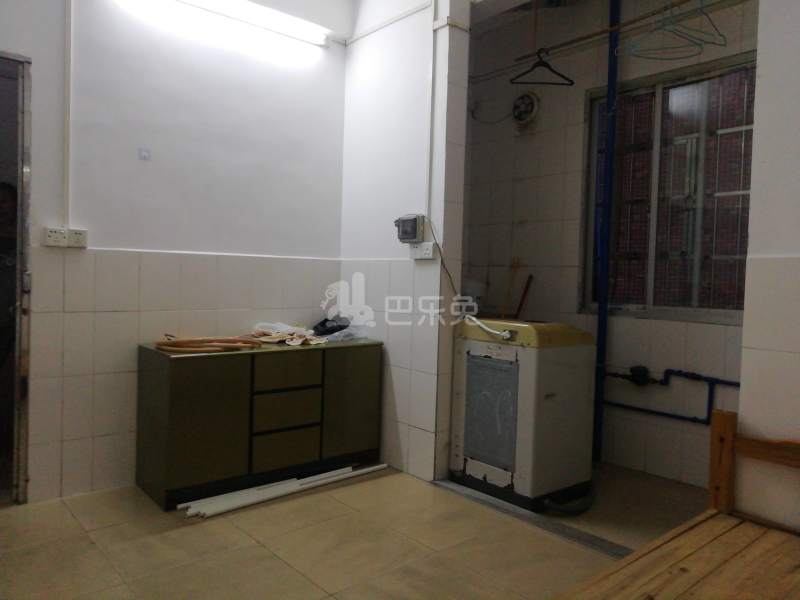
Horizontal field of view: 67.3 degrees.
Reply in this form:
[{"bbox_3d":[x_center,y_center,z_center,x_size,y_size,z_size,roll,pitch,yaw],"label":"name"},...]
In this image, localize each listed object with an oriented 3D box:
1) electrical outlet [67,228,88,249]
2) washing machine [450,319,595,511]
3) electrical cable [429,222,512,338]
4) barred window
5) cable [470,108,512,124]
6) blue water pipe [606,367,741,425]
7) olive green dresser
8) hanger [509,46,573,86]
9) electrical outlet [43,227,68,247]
[{"bbox_3d":[-1.498,-0.285,2.799,0.086,0.086,0.035,0,3,-39],"label":"electrical outlet"},{"bbox_3d":[0.638,0.533,3.122,0.492,0.865,0.533,0,3,-40],"label":"washing machine"},{"bbox_3d":[0.346,-0.110,2.985,0.135,0.580,0.475,0,3,-40],"label":"electrical cable"},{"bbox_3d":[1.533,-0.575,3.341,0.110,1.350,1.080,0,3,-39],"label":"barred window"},{"bbox_3d":[0.648,-1.325,4.336,0.030,0.135,0.400,0,3,-39],"label":"cable"},{"bbox_3d":[1.466,0.512,3.289,0.080,0.250,0.750,0,3,-39],"label":"blue water pipe"},{"bbox_3d":[-0.705,0.595,3.258,1.235,0.692,0.410,0,3,-39],"label":"olive green dresser"},{"bbox_3d":[0.879,-1.442,3.720,0.390,0.232,0.025,2,2,0],"label":"hanger"},{"bbox_3d":[-1.567,-0.285,2.742,0.088,0.086,0.035,0,3,-39],"label":"electrical outlet"}]

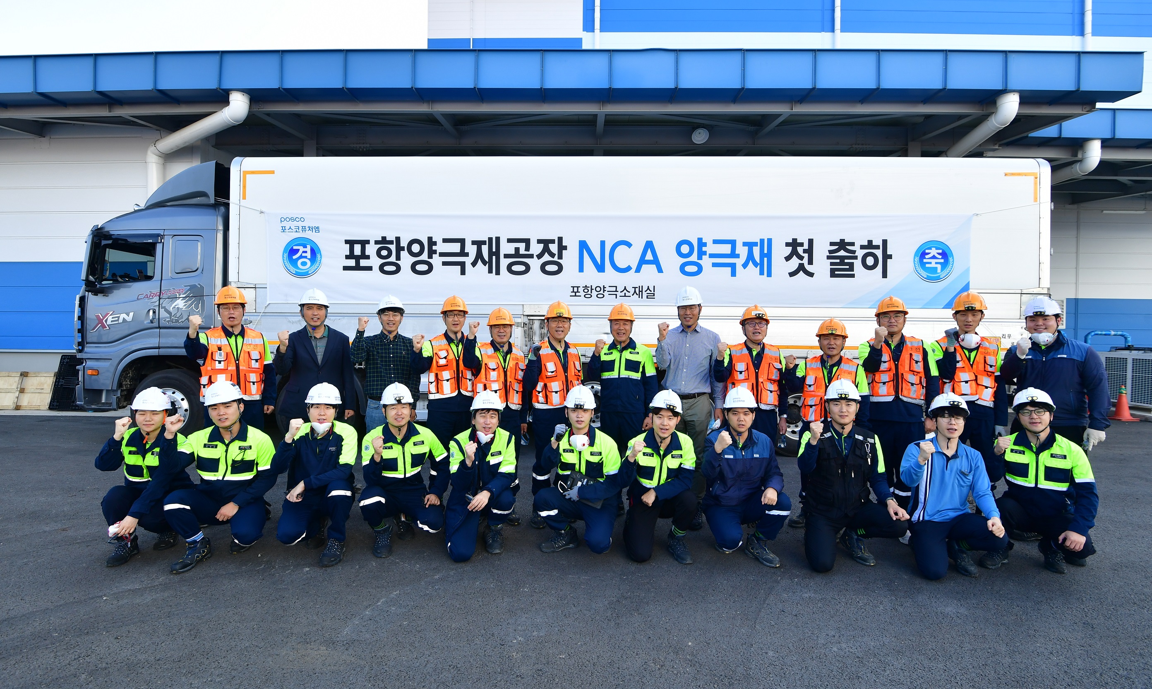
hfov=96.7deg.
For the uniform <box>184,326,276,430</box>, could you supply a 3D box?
[{"bbox_3d":[-2.721,0.590,4.050,0.609,1.492,0.400,1,0,-28],"label":"uniform"}]

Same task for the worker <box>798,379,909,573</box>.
[{"bbox_3d":[1.830,0.832,3.510,0.620,1.175,0.680,0,0,12],"label":"worker"}]

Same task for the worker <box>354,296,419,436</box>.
[{"bbox_3d":[-1.600,0.494,4.300,0.570,1.797,0.420,0,0,-13],"label":"worker"}]

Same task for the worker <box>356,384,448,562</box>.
[{"bbox_3d":[-1.180,0.830,3.620,0.560,1.131,0.660,0,0,-13],"label":"worker"}]

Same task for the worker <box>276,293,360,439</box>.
[{"bbox_3d":[-2.008,0.483,4.000,0.590,1.840,0.400,1,-1,-25],"label":"worker"}]

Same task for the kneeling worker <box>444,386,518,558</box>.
[{"bbox_3d":[-0.661,0.868,3.620,0.510,1.088,0.660,1,0,-7],"label":"kneeling worker"}]

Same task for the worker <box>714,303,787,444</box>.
[{"bbox_3d":[1.368,0.558,4.000,0.570,1.750,0.410,0,-1,15],"label":"worker"}]

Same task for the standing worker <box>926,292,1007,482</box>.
[{"bbox_3d":[3.030,0.517,3.980,0.498,1.860,0.420,0,0,29],"label":"standing worker"}]

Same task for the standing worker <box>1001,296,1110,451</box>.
[{"bbox_3d":[3.742,0.536,4.020,0.627,1.835,0.440,0,0,45],"label":"standing worker"}]

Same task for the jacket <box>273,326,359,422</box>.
[{"bbox_3d":[-2.058,0.233,4.080,0.610,0.768,0.380,1,0,-18],"label":"jacket"}]

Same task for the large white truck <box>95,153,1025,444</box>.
[{"bbox_3d":[-0.330,-0.489,7.720,12.450,3.782,2.500,0,0,1],"label":"large white truck"}]

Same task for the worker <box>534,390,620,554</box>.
[{"bbox_3d":[0.021,0.857,3.740,0.633,1.123,0.640,0,0,5],"label":"worker"}]

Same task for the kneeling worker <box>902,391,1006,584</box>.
[{"bbox_3d":[2.450,0.872,3.440,0.600,1.105,0.680,0,0,19],"label":"kneeling worker"}]

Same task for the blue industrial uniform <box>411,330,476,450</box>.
[{"bbox_3d":[-1.043,0.614,4.120,0.544,1.474,0.400,1,0,-15],"label":"blue industrial uniform"}]

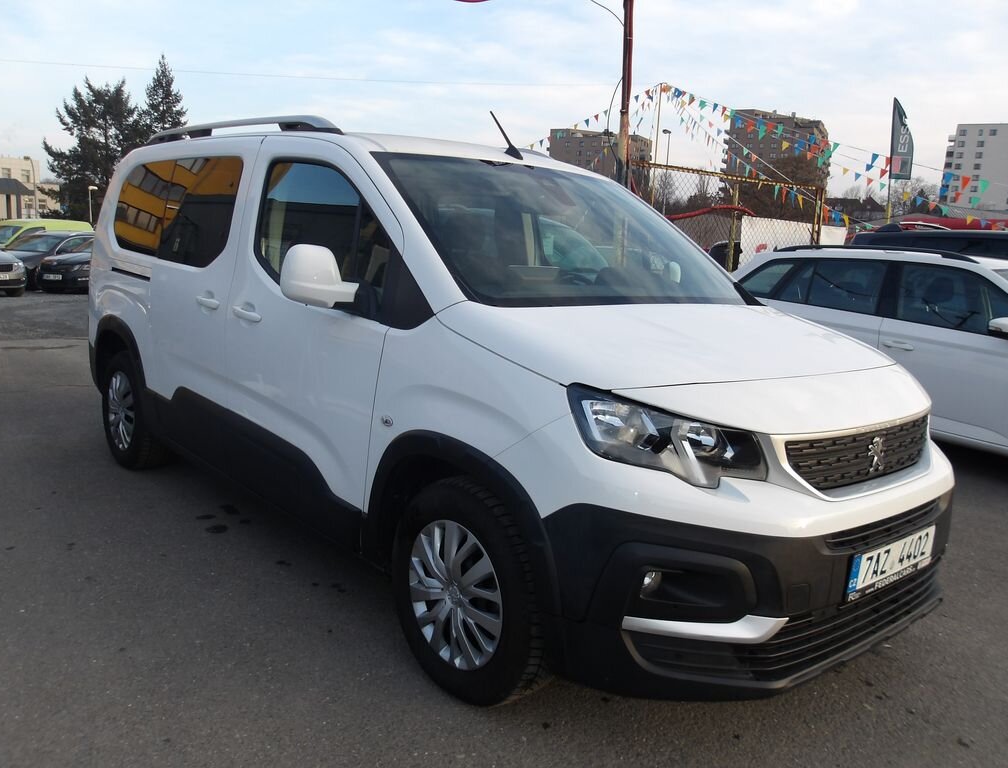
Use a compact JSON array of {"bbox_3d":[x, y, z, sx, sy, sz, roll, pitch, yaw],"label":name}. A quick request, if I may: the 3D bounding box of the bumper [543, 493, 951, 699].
[{"bbox_3d":[0.920,0.515,2.414,1.800,0.480,0.525,-5,12,-42],"label":"bumper"}]

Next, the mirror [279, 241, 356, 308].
[{"bbox_3d":[-0.576,-0.341,2.564,0.250,0.215,0.170,-5,12,-42],"label":"mirror"}]

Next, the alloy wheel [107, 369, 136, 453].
[{"bbox_3d":[-2.096,0.152,4.514,0.140,0.430,0.430,-5,12,-42],"label":"alloy wheel"}]

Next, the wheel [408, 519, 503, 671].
[{"bbox_3d":[-0.104,0.603,2.349,0.140,0.430,0.430,-5,12,-42],"label":"wheel"}]

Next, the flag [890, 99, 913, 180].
[{"bbox_3d":[8.461,-5.204,17.000,0.450,1.750,0.060,6,9,20],"label":"flag"}]

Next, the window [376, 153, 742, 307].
[{"bbox_3d":[0.289,-0.568,3.020,1.470,0.140,0.930,-5,46,-42],"label":"window"}]

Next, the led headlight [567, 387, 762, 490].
[{"bbox_3d":[0.411,0.139,1.962,0.405,0.240,0.370,-5,12,-42],"label":"led headlight"}]

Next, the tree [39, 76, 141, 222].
[{"bbox_3d":[-30.377,-15.929,59.021,7.000,12.960,7.000,3,9,0],"label":"tree"}]

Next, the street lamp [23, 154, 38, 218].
[{"bbox_3d":[-30.465,-11.482,51.514,1.000,6.440,0.300,3,9,0],"label":"street lamp"}]

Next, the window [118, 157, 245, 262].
[{"bbox_3d":[-1.618,-0.840,3.858,0.070,0.510,1.490,8,3,-43],"label":"window"}]

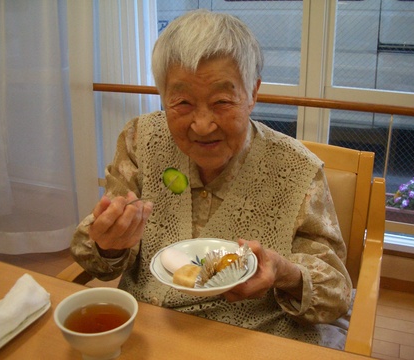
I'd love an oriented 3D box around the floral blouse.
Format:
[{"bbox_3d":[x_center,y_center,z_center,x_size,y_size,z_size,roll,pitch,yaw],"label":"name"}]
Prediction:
[{"bbox_3d":[0.046,0.104,0.912,0.470,0.480,0.380,8,19,19],"label":"floral blouse"}]

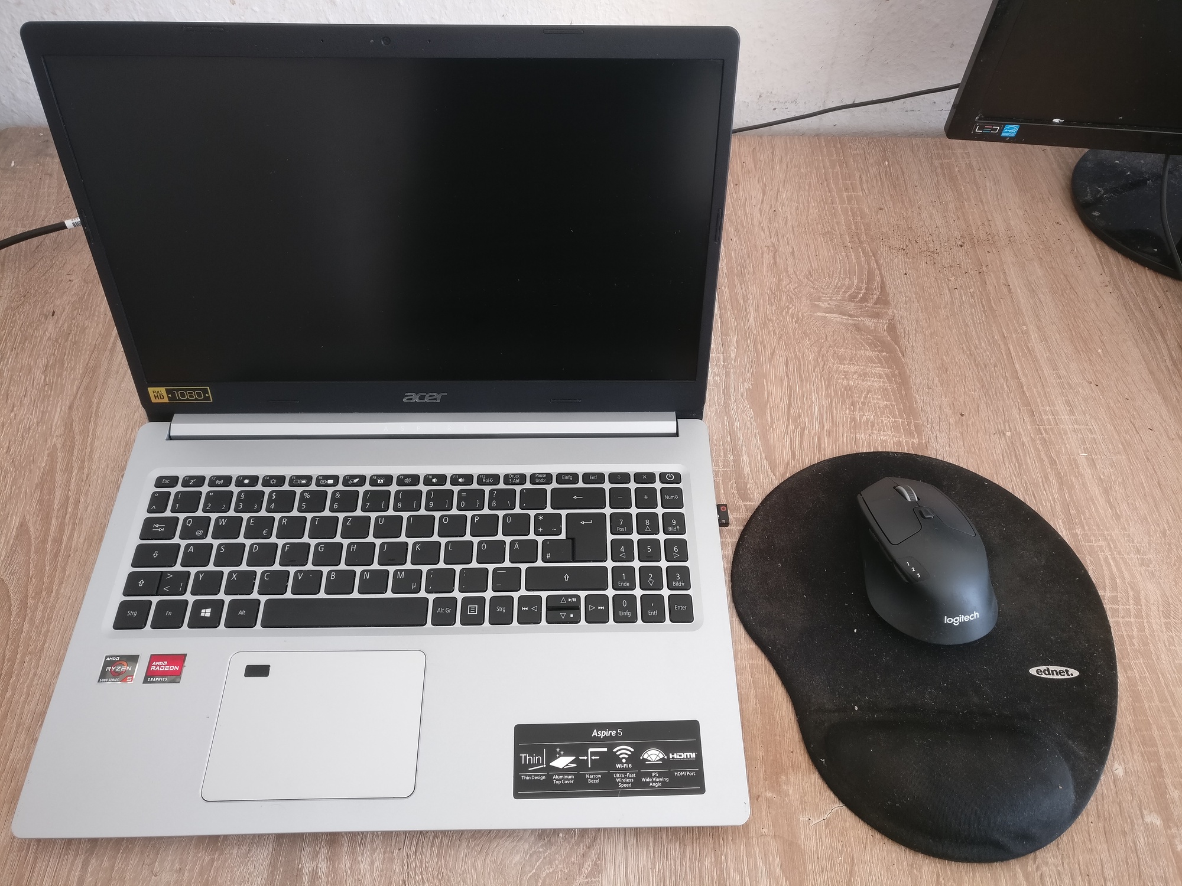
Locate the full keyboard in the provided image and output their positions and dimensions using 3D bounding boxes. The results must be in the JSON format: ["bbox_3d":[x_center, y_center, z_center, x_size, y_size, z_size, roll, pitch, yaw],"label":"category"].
[{"bbox_3d":[-0.104,0.061,0.562,0.323,0.004,0.103,0,54,-1],"label":"full keyboard"}]

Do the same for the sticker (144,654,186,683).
[{"bbox_3d":[-0.229,0.122,0.515,0.020,0.001,0.017,0,54,-1],"label":"sticker"}]

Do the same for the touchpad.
[{"bbox_3d":[-0.143,0.146,0.500,0.105,0.002,0.078,0,54,-1],"label":"touchpad"}]

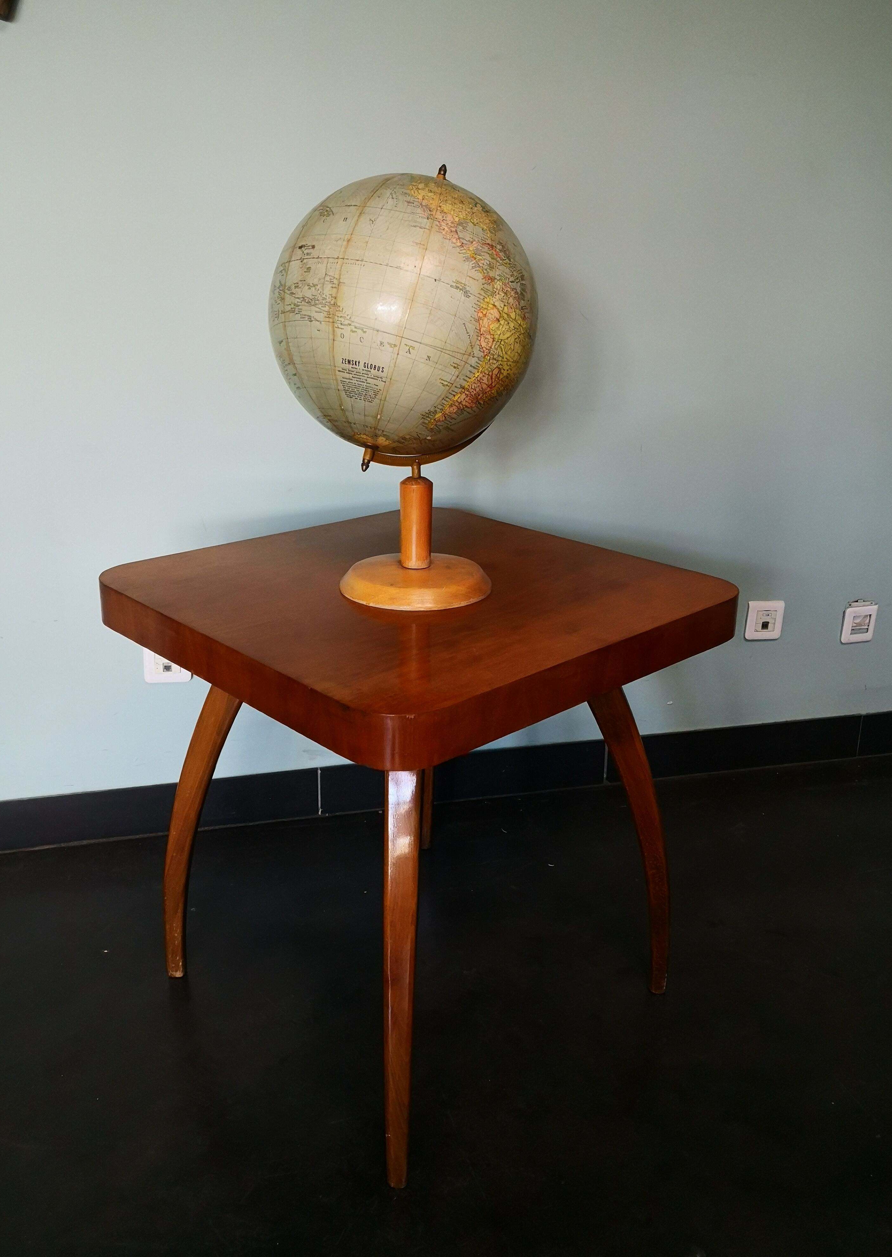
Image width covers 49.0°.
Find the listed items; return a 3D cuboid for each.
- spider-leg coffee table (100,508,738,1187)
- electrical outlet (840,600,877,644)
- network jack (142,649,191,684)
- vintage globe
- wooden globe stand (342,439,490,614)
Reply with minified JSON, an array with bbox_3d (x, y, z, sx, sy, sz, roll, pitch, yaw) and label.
[{"bbox_3d":[-0.041,0.236,1.405,0.634,0.640,0.634,-17,27,-40],"label":"spider-leg coffee table"},{"bbox_3d":[0.884,-0.015,2.089,0.080,0.096,0.020,-4,20,-13],"label":"electrical outlet"},{"bbox_3d":[-0.503,0.060,1.769,0.081,0.081,0.014,-4,20,-13],"label":"network jack"},{"bbox_3d":[-0.050,-0.364,1.158,0.317,0.317,0.317,1,20,0],"label":"vintage globe"},{"bbox_3d":[-0.037,-0.131,1.236,0.194,0.166,0.194,1,20,0],"label":"wooden globe stand"}]

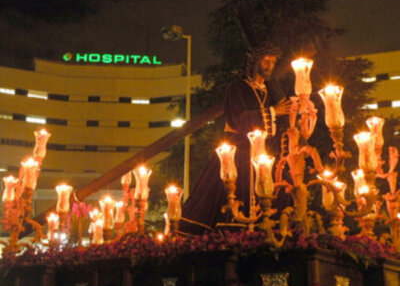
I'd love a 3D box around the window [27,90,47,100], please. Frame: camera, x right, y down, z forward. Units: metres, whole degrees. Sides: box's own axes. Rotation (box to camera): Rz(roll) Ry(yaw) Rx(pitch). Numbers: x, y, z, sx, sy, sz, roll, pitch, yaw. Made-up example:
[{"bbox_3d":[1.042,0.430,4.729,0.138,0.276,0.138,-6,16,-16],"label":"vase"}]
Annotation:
[{"bbox_3d":[-22.176,-6.565,88.500,2.650,0.920,0.150,6,-14,-18],"label":"window"}]

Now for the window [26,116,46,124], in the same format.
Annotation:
[{"bbox_3d":[-22.269,-3.060,88.000,2.650,0.900,0.150,6,-14,-18],"label":"window"}]

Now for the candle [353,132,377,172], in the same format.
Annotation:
[{"bbox_3d":[1.271,0.066,5.000,0.170,0.288,0.170,1,-13,0],"label":"candle"}]

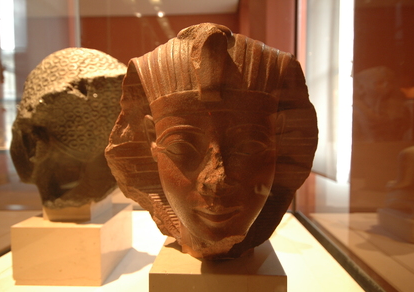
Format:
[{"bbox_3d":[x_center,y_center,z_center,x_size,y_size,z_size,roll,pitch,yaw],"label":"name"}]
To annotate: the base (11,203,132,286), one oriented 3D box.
[{"bbox_3d":[-0.220,0.163,0.447,0.135,0.086,0.133,0,2,2],"label":"base"}]

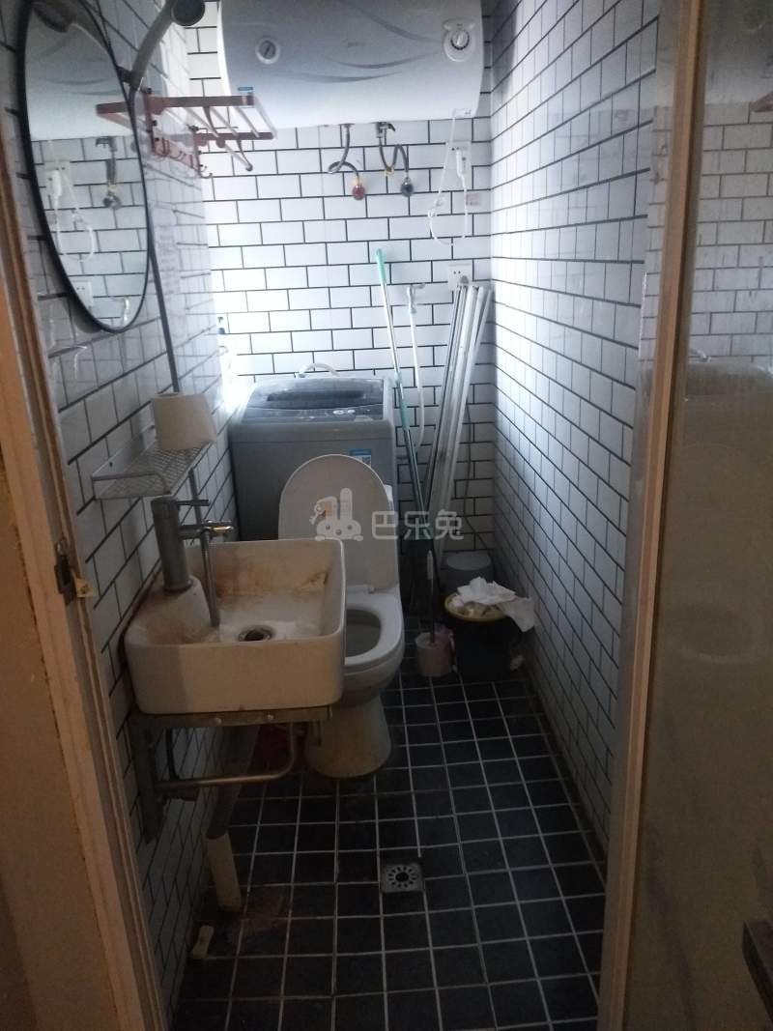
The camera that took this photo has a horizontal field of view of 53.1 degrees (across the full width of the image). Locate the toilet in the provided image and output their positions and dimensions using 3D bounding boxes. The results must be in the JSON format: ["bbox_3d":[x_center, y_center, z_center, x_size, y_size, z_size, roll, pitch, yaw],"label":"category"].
[{"bbox_3d":[-0.132,0.268,2.221,0.362,0.816,0.670,-3,19,-2],"label":"toilet"}]

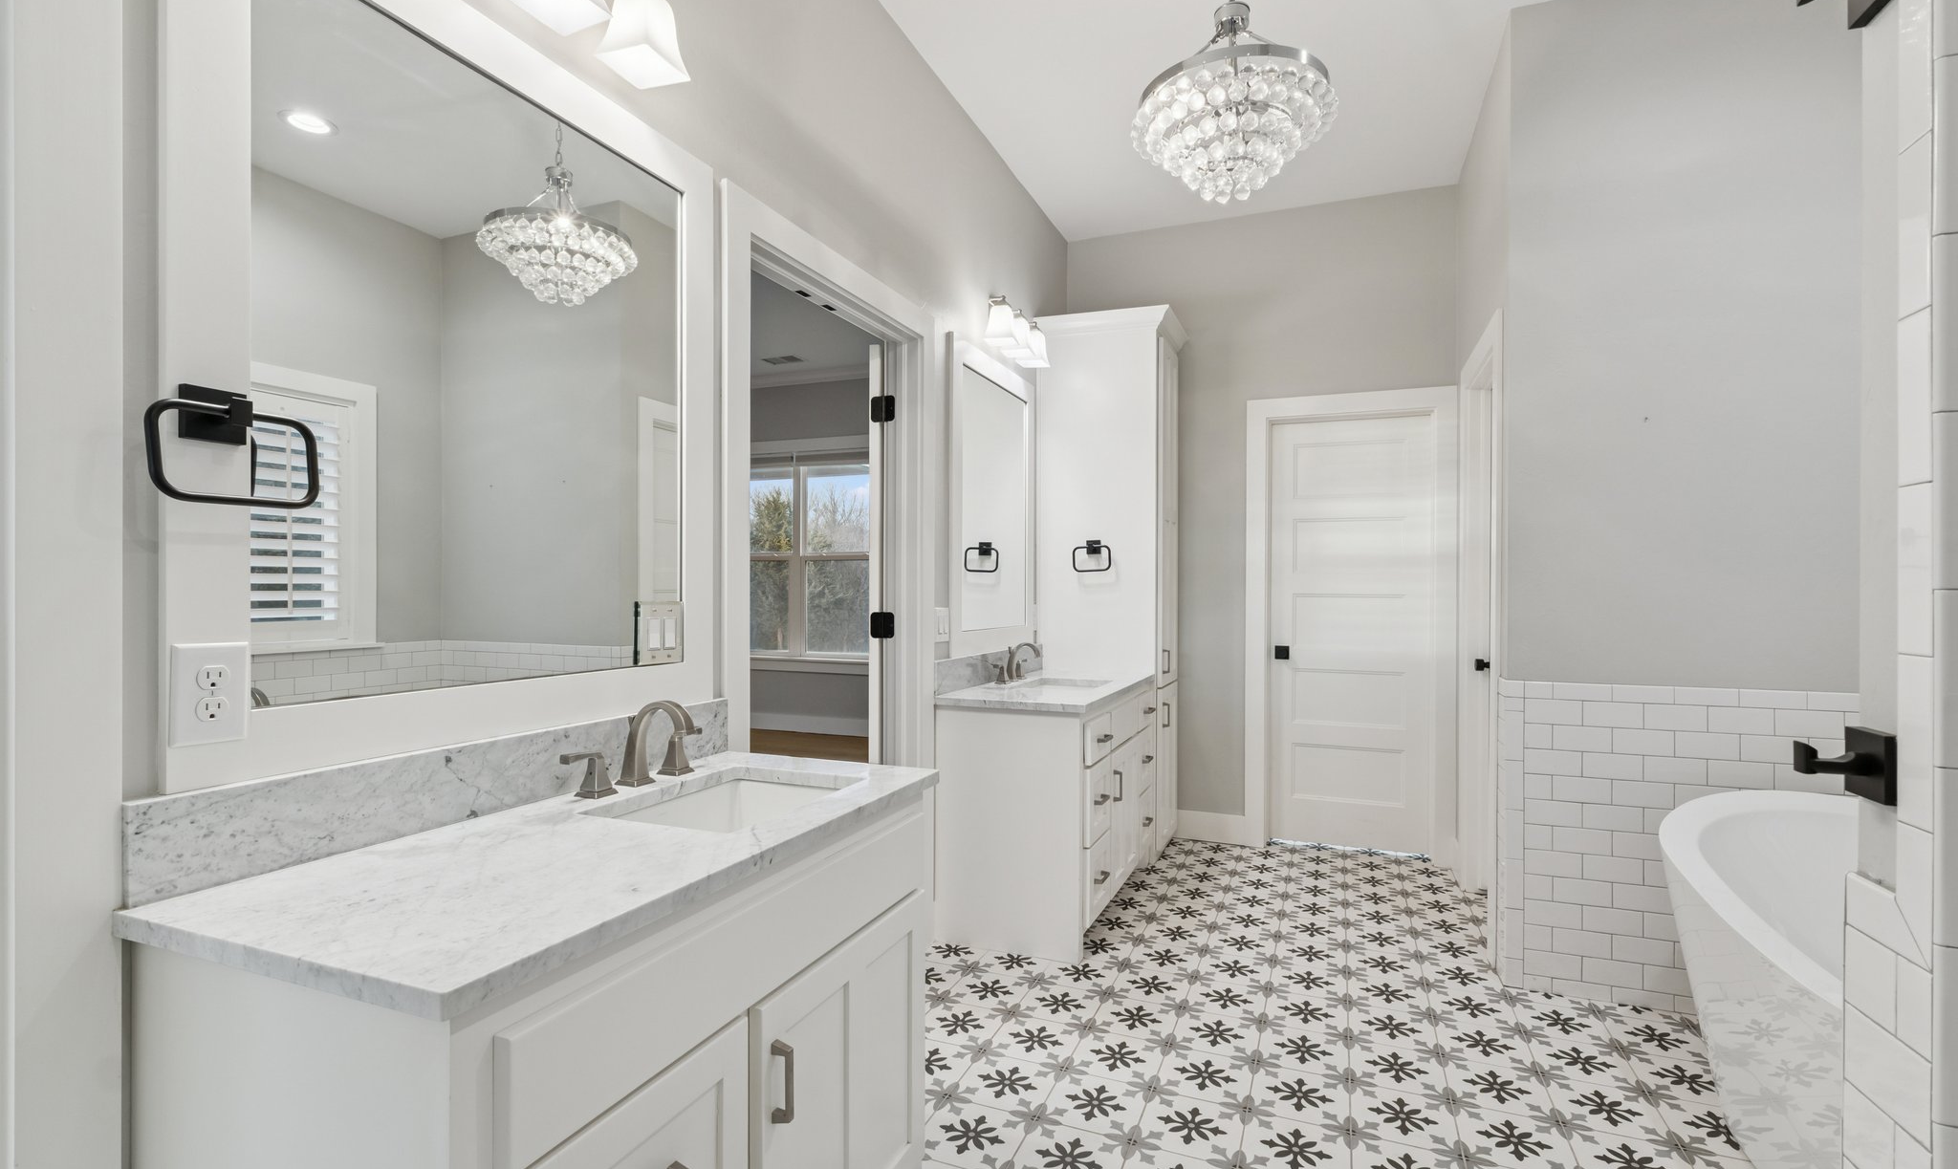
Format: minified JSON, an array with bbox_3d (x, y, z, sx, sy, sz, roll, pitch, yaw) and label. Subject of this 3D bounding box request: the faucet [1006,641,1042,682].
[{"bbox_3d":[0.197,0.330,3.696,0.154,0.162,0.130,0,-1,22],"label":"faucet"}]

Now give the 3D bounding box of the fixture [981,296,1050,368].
[{"bbox_3d":[0.154,-1.070,3.677,0.167,0.196,0.470,0,-1,22],"label":"fixture"}]

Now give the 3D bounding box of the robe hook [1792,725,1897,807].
[{"bbox_3d":[0.833,0.174,0.848,0.062,0.064,0.067,0,-1,22],"label":"robe hook"}]

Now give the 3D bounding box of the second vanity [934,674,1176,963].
[{"bbox_3d":[0.325,0.839,3.559,0.570,0.859,1.225,0,-1,22],"label":"second vanity"}]

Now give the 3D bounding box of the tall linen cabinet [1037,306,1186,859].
[{"bbox_3d":[0.649,-0.004,4.293,0.610,2.564,0.390,0,-1,22],"label":"tall linen cabinet"}]

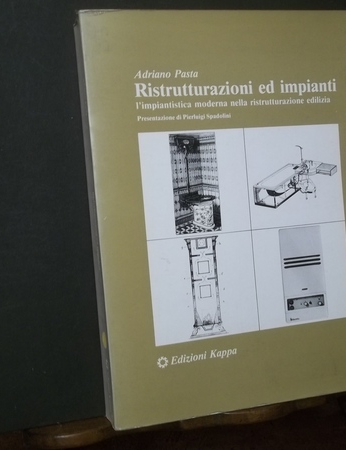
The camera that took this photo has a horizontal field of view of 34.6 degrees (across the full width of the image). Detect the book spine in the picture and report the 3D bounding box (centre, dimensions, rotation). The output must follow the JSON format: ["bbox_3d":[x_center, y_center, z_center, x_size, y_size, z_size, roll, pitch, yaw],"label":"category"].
[{"bbox_3d":[-0.043,-0.001,0.334,0.010,0.245,0.023,-5,3,-14],"label":"book spine"}]

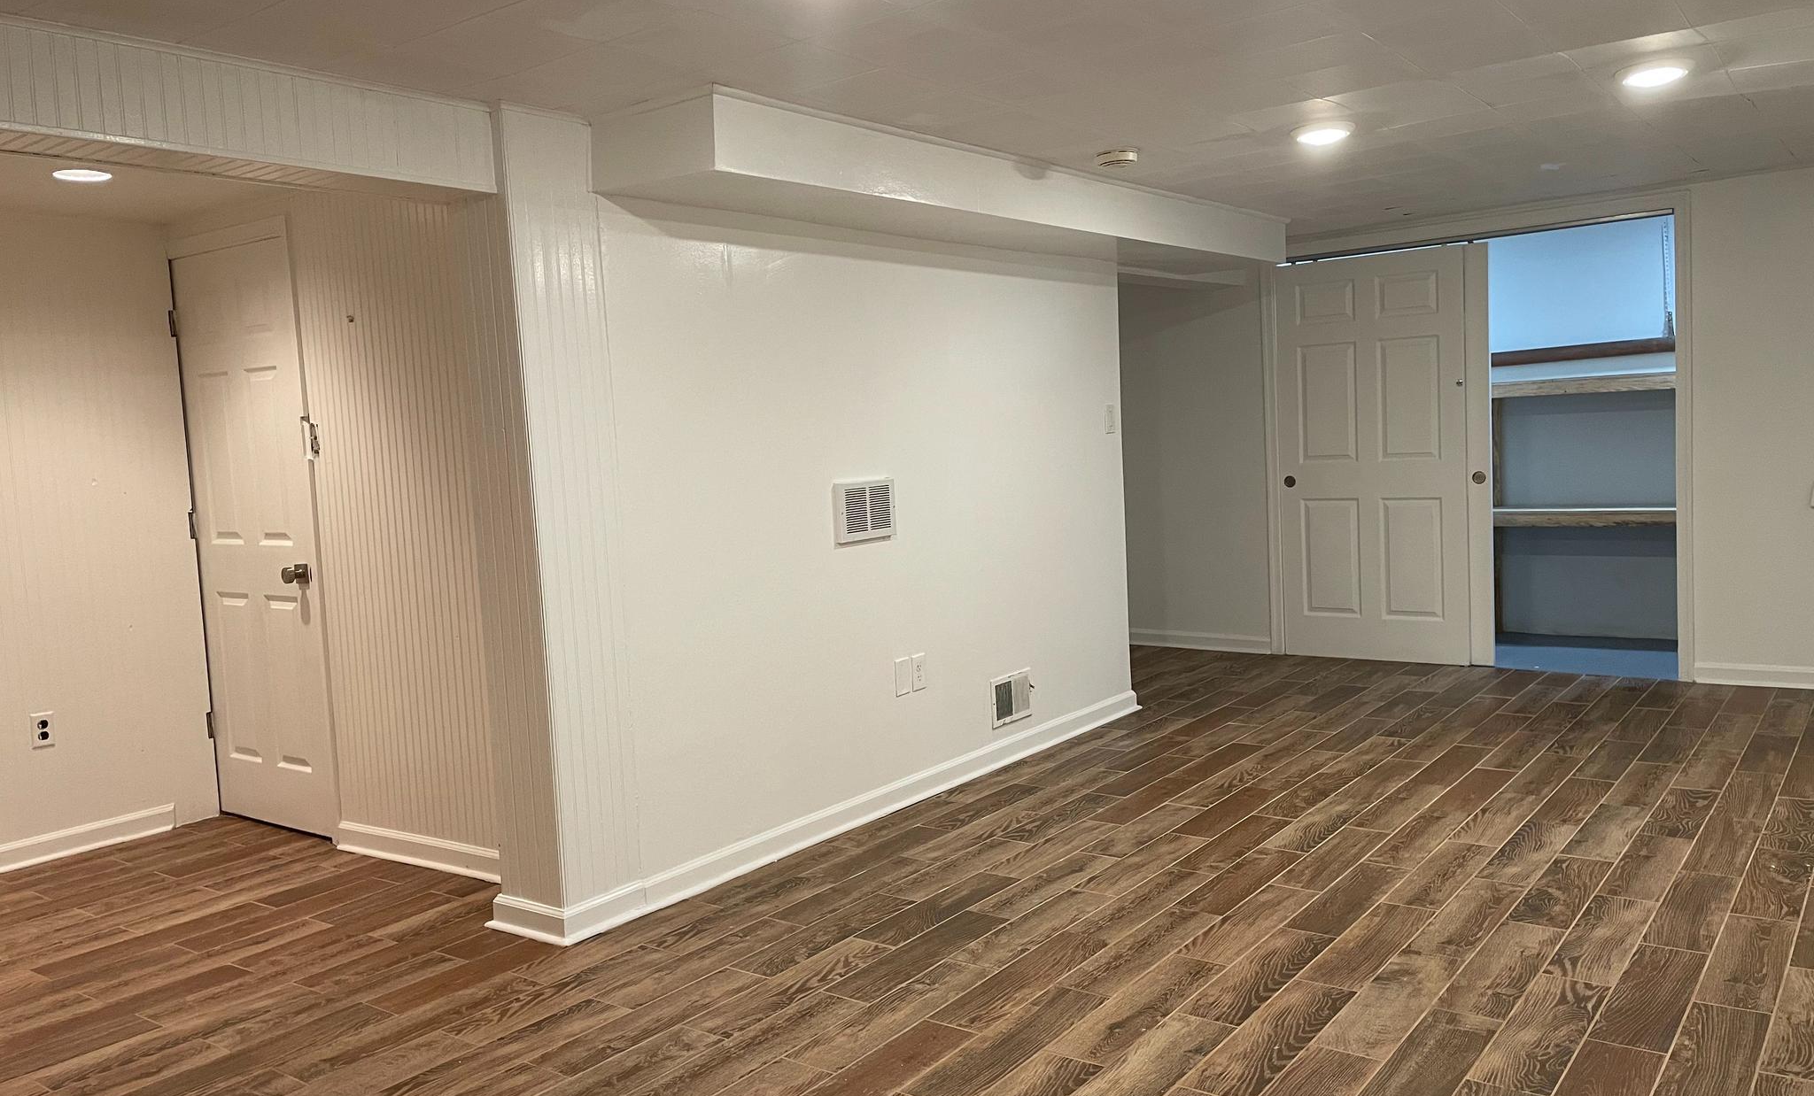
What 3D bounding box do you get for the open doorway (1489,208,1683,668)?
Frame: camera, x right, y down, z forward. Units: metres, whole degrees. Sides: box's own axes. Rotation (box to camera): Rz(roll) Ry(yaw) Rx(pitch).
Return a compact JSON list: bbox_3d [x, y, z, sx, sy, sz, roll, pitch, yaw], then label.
[{"bbox_3d":[3.160,-0.449,6.361,0.788,2.076,0.130,1,6,37],"label":"open doorway"}]

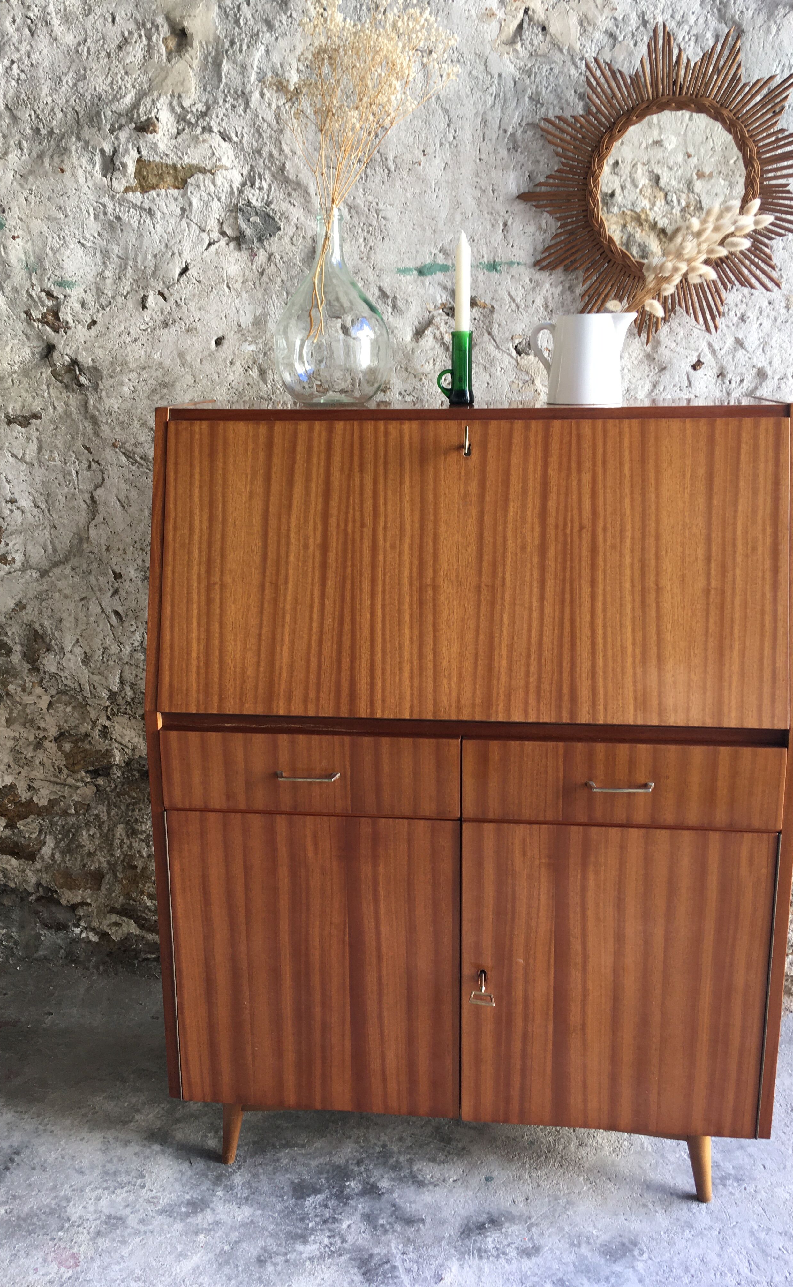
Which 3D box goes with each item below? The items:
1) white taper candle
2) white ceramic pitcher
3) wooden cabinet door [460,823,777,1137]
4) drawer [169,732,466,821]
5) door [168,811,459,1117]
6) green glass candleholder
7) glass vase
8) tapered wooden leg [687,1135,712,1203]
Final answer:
[{"bbox_3d":[0.099,-0.529,1.616,0.022,0.165,0.022,1,14,6],"label":"white taper candle"},{"bbox_3d":[0.280,-0.428,1.626,0.157,0.131,0.113,1,14,6],"label":"white ceramic pitcher"},{"bbox_3d":[0.310,0.486,1.551,0.432,0.481,0.022,1,14,6],"label":"wooden cabinet door"},{"bbox_3d":[-0.108,0.152,1.644,0.425,0.118,0.312,1,14,6],"label":"drawer"},{"bbox_3d":[-0.121,0.476,1.598,0.430,0.479,0.022,1,14,6],"label":"door"},{"bbox_3d":[0.091,-0.420,1.645,0.057,0.110,0.038,1,14,6],"label":"green glass candleholder"},{"bbox_3d":[-0.099,-0.511,1.653,0.182,0.288,0.182,1,14,6],"label":"glass vase"},{"bbox_3d":[0.462,0.790,1.647,0.036,0.127,0.036,-8,5,8],"label":"tapered wooden leg"}]

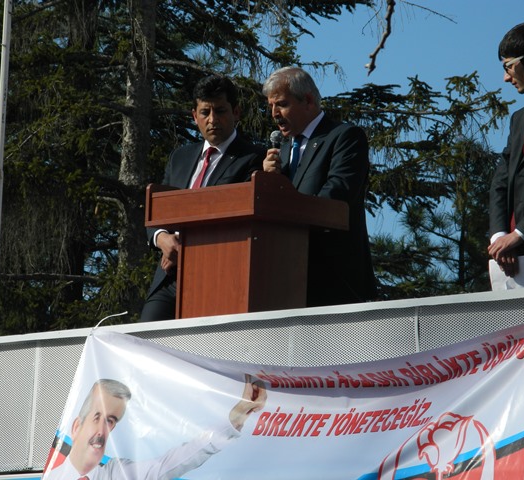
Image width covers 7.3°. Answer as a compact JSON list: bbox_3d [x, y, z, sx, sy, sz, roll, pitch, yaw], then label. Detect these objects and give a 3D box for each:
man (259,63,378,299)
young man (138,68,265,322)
[{"bbox_3d":[0.231,0.214,14.638,0.520,1.690,0.430,-5,-10,43],"label":"man"},{"bbox_3d":[-0.227,0.235,14.838,0.530,1.690,0.420,-1,-9,27],"label":"young man"}]

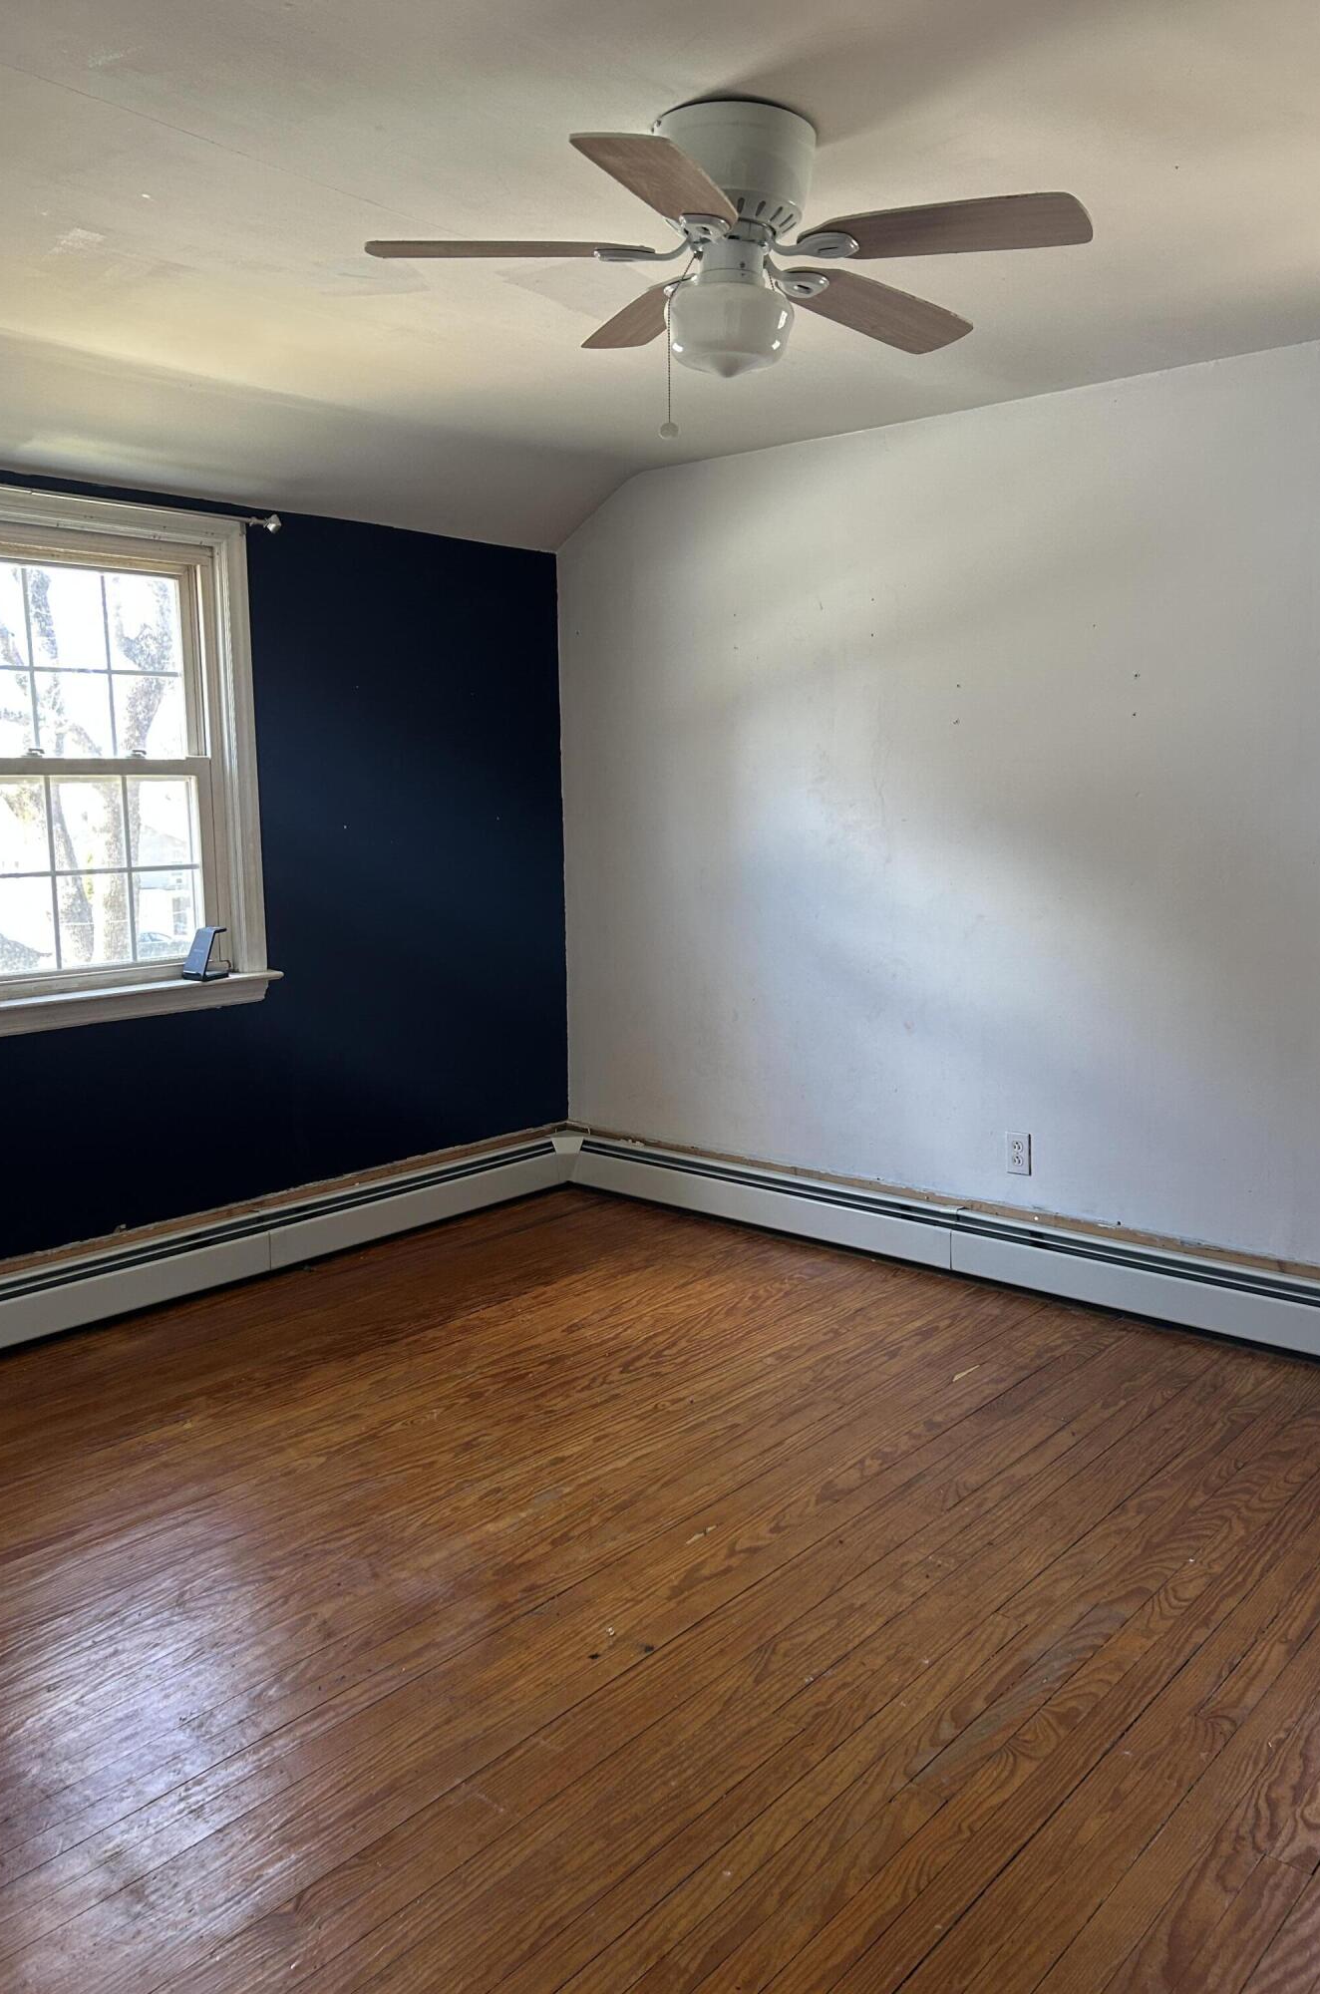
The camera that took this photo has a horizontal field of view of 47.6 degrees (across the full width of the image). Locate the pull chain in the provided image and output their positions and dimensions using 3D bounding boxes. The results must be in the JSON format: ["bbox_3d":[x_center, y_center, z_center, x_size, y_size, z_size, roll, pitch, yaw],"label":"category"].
[{"bbox_3d":[0.029,-0.975,2.247,0.060,0.268,0.034,-3,8,-17],"label":"pull chain"}]

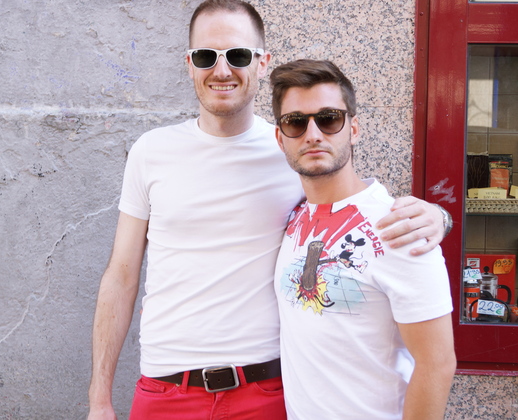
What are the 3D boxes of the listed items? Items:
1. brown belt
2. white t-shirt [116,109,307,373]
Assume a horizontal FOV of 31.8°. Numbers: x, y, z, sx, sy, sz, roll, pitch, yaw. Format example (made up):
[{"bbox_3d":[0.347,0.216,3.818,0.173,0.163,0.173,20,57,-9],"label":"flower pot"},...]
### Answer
[{"bbox_3d":[-0.099,0.337,1.970,0.325,0.065,0.230,0,4,-6],"label":"brown belt"},{"bbox_3d":[-0.085,0.066,1.960,0.440,0.555,0.260,0,4,-8],"label":"white t-shirt"}]

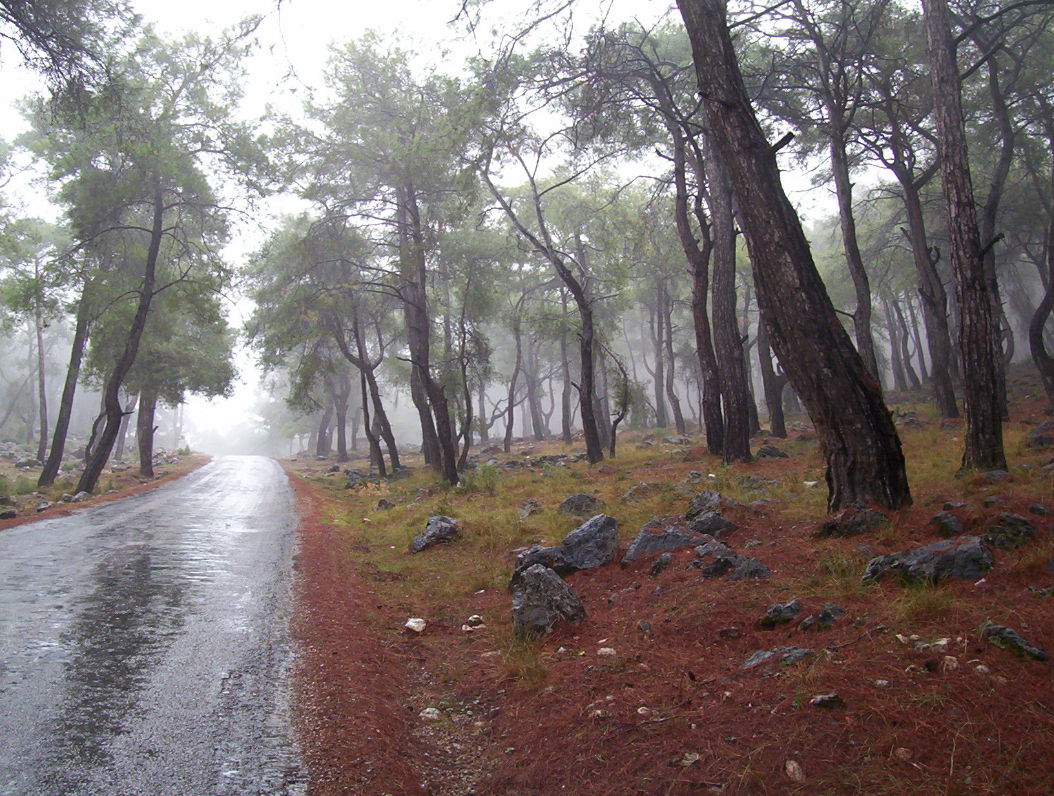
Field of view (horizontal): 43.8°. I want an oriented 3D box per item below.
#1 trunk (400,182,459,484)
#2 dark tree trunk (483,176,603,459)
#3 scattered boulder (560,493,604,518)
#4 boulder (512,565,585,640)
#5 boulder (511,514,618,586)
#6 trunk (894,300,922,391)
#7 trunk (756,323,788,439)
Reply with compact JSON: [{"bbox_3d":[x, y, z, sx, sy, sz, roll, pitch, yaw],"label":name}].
[{"bbox_3d":[-2.156,-1.438,29.000,1.310,6.682,0.900,0,-2,0],"label":"trunk"},{"bbox_3d":[0.373,-1.848,30.500,2.755,6.739,1.100,0,-2,0],"label":"dark tree trunk"},{"bbox_3d":[0.680,1.330,16.300,0.570,0.310,0.450,0,-2,0],"label":"scattered boulder"},{"bbox_3d":[0.134,1.269,8.200,0.459,0.463,0.400,0,-2,0],"label":"boulder"},{"bbox_3d":[0.325,1.324,11.400,0.916,0.583,0.650,0,-2,0],"label":"boulder"},{"bbox_3d":[9.886,-1.366,34.000,0.725,2.369,0.450,0,-2,0],"label":"trunk"},{"bbox_3d":[5.972,-0.412,32.000,0.763,2.812,0.550,0,-2,0],"label":"trunk"}]

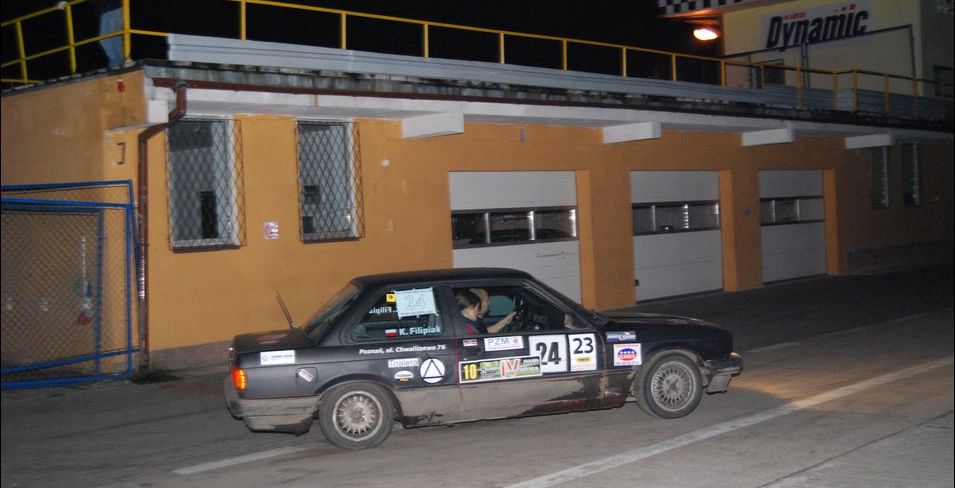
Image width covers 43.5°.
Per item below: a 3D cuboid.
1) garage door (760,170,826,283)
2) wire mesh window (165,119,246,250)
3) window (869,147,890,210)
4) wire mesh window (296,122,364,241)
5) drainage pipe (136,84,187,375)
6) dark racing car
[{"bbox_3d":[7.263,-0.437,27.487,0.100,2.496,3.325,-1,2,40],"label":"garage door"},{"bbox_3d":[-3.303,-0.727,14.509,0.140,1.546,1.118,-1,2,40],"label":"wire mesh window"},{"bbox_3d":[10.186,-1.688,30.364,0.140,1.570,1.140,-1,2,40],"label":"window"},{"bbox_3d":[-1.988,-0.843,16.055,0.140,1.574,1.142,-1,2,40],"label":"wire mesh window"},{"bbox_3d":[-3.571,-0.135,13.538,0.910,3.239,0.232,-1,2,40],"label":"drainage pipe"},{"bbox_3d":[0.043,0.836,10.154,4.330,1.340,1.660,-3,2,-13],"label":"dark racing car"}]

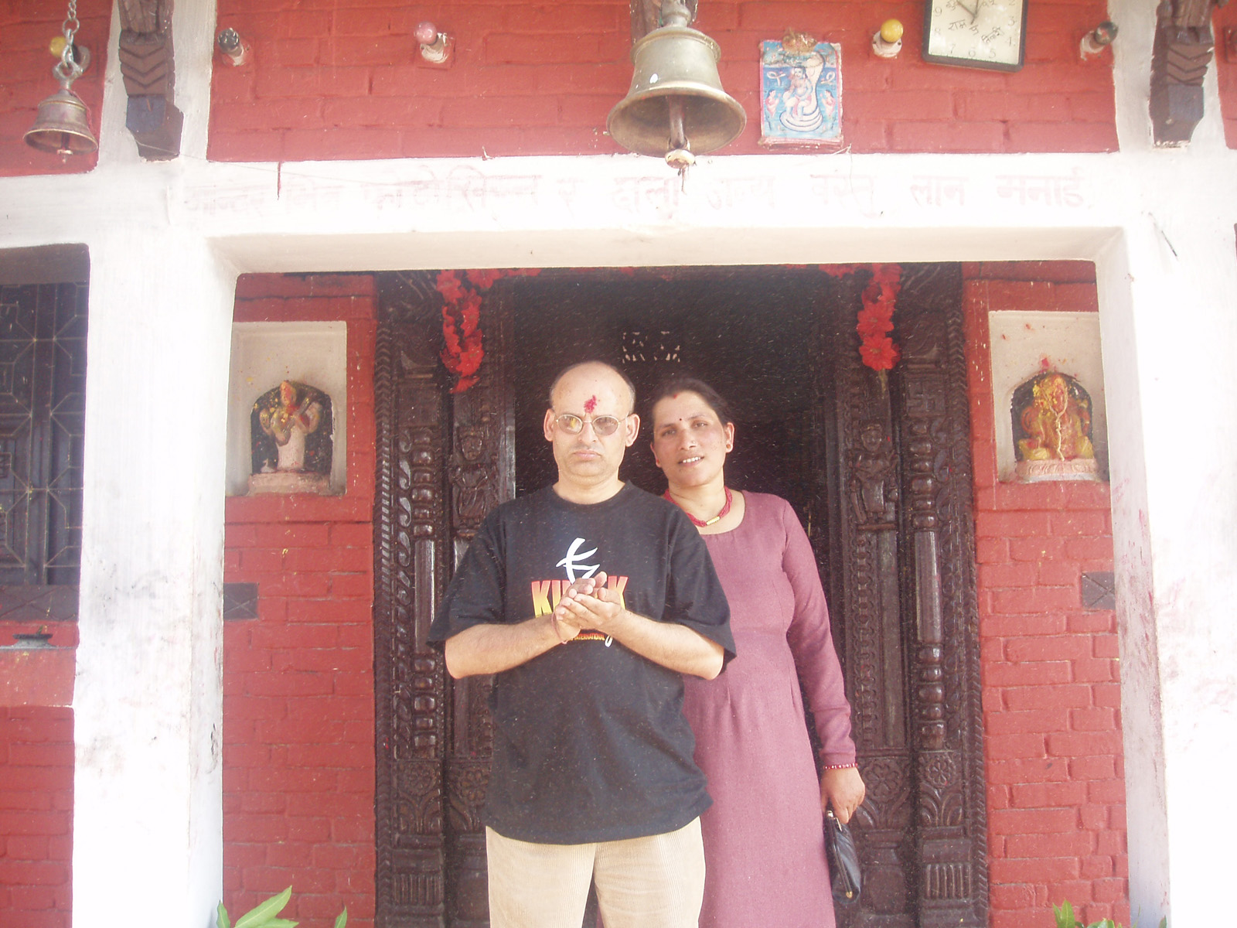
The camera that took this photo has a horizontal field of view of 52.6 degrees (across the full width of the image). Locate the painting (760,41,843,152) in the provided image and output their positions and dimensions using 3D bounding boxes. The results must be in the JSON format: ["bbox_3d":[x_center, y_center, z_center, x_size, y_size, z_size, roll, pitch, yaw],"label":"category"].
[{"bbox_3d":[0.376,-0.761,2.576,0.172,0.232,0.012,-1,-7,0],"label":"painting"}]

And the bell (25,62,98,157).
[{"bbox_3d":[-0.984,-0.628,2.215,0.120,0.170,0.120,-1,-7,0],"label":"bell"}]

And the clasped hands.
[{"bbox_3d":[-0.054,0.247,2.166,0.130,0.125,0.125,-1,-7,0],"label":"clasped hands"}]

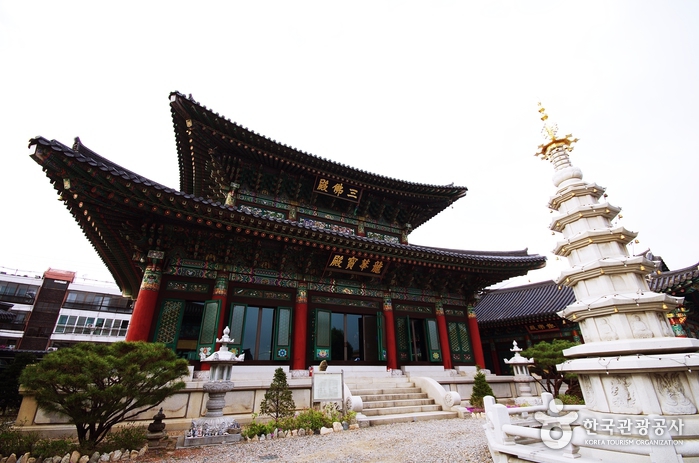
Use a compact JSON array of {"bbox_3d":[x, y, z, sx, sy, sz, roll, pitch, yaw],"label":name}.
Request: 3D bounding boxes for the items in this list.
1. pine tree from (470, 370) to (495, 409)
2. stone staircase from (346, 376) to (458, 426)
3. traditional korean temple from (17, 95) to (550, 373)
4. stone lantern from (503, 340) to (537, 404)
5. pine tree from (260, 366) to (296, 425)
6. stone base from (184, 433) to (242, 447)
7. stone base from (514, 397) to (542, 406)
[{"bbox_3d":[6.015,7.049,13.211,1.150,1.630,1.150,11,-28,-23],"label":"pine tree"},{"bbox_3d":[1.846,6.463,11.339,4.350,1.370,2.400,11,-28,-23],"label":"stone staircase"},{"bbox_3d":[-2.174,2.349,22.479,27.100,15.700,17.500,11,-28,-23],"label":"traditional korean temple"},{"bbox_3d":[8.000,6.516,13.479,1.200,2.740,1.200,11,-28,-23],"label":"stone lantern"},{"bbox_3d":[-2.316,5.458,9.797,1.170,1.620,1.170,11,-28,-23],"label":"pine tree"},{"bbox_3d":[-3.651,5.459,7.768,1.300,0.170,1.300,11,-28,-23],"label":"stone base"},{"bbox_3d":[8.010,7.589,12.963,1.150,0.420,1.150,11,-28,-23],"label":"stone base"}]

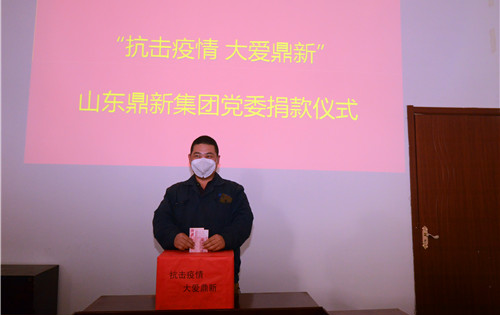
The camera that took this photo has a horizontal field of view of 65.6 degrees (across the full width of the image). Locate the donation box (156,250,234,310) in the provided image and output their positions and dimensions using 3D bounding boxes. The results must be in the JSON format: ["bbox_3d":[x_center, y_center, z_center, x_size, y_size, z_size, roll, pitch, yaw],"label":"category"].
[{"bbox_3d":[-0.286,0.649,2.086,0.390,0.265,0.285,1,-6,-5],"label":"donation box"}]

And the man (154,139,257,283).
[{"bbox_3d":[-0.270,0.698,2.267,0.630,1.705,0.460,1,-6,-7],"label":"man"}]

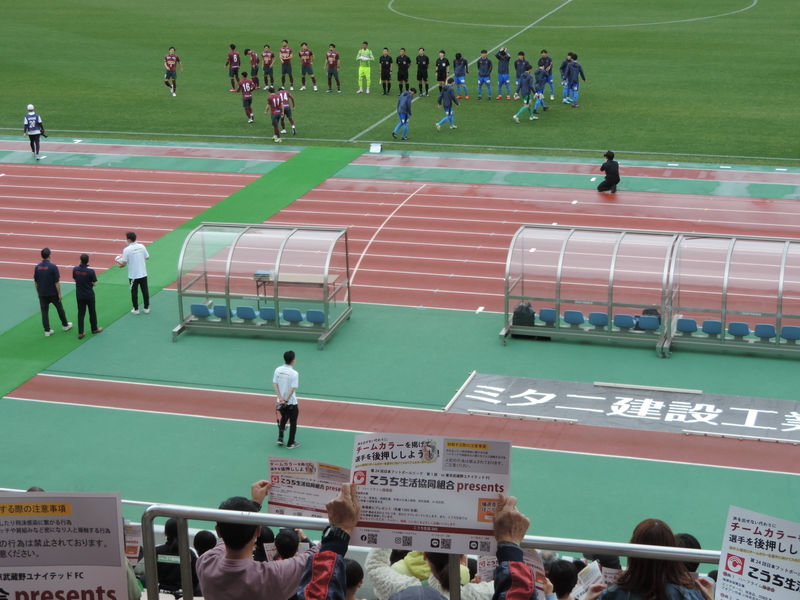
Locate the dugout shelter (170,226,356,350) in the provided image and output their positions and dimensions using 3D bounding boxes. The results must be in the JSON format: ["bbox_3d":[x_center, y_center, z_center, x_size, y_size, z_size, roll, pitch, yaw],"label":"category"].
[{"bbox_3d":[-2.867,-0.332,33.525,3.300,2.060,2.130,3,18,14],"label":"dugout shelter"}]

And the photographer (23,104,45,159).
[{"bbox_3d":[-11.460,-5.273,50.506,0.600,1.670,0.450,-3,18,-6],"label":"photographer"}]

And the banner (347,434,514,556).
[{"bbox_3d":[0.076,0.507,4.210,0.420,0.297,0.040,2,-12,10],"label":"banner"}]

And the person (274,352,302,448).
[{"bbox_3d":[-1.928,1.689,27.623,0.500,1.730,0.360,3,18,13],"label":"person"}]

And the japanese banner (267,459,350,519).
[{"bbox_3d":[-0.430,0.910,7.650,0.420,0.297,0.040,7,18,16],"label":"japanese banner"}]

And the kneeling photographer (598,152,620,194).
[{"bbox_3d":[5.744,-3.548,44.409,0.580,1.130,0.470,12,22,36],"label":"kneeling photographer"}]

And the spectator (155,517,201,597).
[{"bbox_3d":[-1.709,2.248,13.021,0.500,1.220,0.750,4,18,17],"label":"spectator"}]

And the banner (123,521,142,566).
[{"bbox_3d":[-1.907,1.612,10.600,0.420,0.297,0.030,3,18,-4],"label":"banner"}]

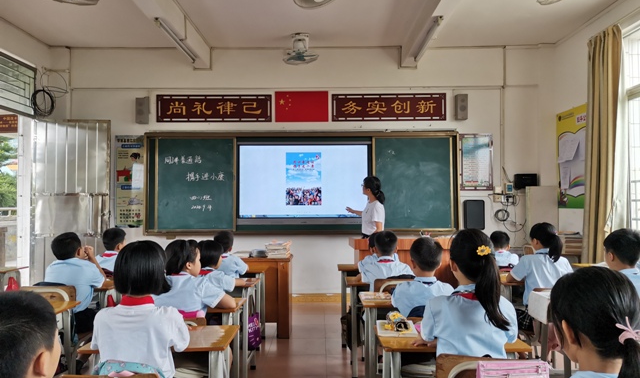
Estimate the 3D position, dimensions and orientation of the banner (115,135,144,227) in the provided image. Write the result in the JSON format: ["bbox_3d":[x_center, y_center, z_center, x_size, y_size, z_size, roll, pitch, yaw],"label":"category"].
[{"bbox_3d":[-2.459,-0.102,6.249,0.425,1.190,0.015,0,-2,0],"label":"banner"}]

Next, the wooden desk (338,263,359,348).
[{"bbox_3d":[0.470,1.082,4.529,0.600,0.710,0.410,0,-2,0],"label":"wooden desk"}]

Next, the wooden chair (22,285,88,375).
[{"bbox_3d":[-1.682,1.009,3.167,0.370,0.760,0.430,0,-2,0],"label":"wooden chair"}]

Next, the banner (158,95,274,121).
[{"bbox_3d":[-1.387,-1.048,6.329,1.500,0.370,0.030,0,-2,0],"label":"banner"}]

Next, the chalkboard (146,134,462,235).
[{"bbox_3d":[-0.234,-0.081,6.257,4.050,1.330,0.100,0,-2,0],"label":"chalkboard"}]

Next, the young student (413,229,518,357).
[{"bbox_3d":[0.535,0.740,1.834,0.400,1.180,0.550,0,-2,-6],"label":"young student"}]

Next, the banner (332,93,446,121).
[{"bbox_3d":[0.901,-1.067,6.258,1.470,0.375,0.030,0,-2,0],"label":"banner"}]

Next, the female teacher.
[{"bbox_3d":[0.540,0.659,5.603,0.460,1.620,0.460,0,-2,-12],"label":"female teacher"}]

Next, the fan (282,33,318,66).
[{"bbox_3d":[-0.237,-1.686,5.839,0.430,0.370,0.430,0,-2,0],"label":"fan"}]

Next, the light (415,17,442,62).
[{"bbox_3d":[1.136,-1.581,5.250,0.080,0.090,1.240,0,-2,0],"label":"light"}]

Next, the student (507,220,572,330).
[{"bbox_3d":[1.500,0.820,3.477,0.420,1.170,0.580,0,-2,-9],"label":"student"}]

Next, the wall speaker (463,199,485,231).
[{"bbox_3d":[2.002,0.341,6.205,0.235,0.385,0.170,0,-2,0],"label":"wall speaker"}]

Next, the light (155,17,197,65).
[{"bbox_3d":[-1.528,-1.556,5.181,0.070,0.100,1.240,0,-2,0],"label":"light"}]

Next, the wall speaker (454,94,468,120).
[{"bbox_3d":[1.830,-1.049,6.266,0.150,0.335,0.140,0,-2,0],"label":"wall speaker"}]

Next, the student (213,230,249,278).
[{"bbox_3d":[-0.782,0.880,4.001,0.380,1.070,0.550,0,-2,6],"label":"student"}]

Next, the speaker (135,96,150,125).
[{"bbox_3d":[-2.280,-1.018,6.203,0.135,0.340,0.160,0,-2,0],"label":"speaker"}]

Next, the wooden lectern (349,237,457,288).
[{"bbox_3d":[0.908,0.966,5.056,1.130,0.920,0.640,0,-2,0],"label":"wooden lectern"}]

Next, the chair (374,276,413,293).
[{"bbox_3d":[0.522,0.988,3.267,0.370,0.770,0.420,0,-2,0],"label":"chair"}]

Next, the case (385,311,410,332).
[{"bbox_3d":[0.346,0.579,2.111,0.075,0.060,0.180,0,-2,0],"label":"case"}]

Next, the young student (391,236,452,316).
[{"bbox_3d":[0.550,0.820,2.636,0.380,1.120,0.580,0,-2,0],"label":"young student"}]

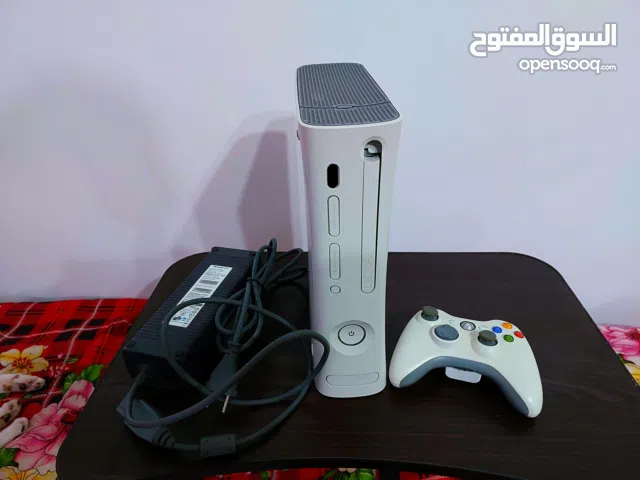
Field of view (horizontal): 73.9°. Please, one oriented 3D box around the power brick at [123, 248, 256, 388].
[{"bbox_3d":[-0.156,0.095,0.572,0.075,0.055,0.215,6,33,13],"label":"power brick"}]

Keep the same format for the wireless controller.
[{"bbox_3d":[0.170,0.128,0.494,0.154,0.059,0.107,8,34,16],"label":"wireless controller"}]

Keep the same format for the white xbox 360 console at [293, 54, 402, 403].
[{"bbox_3d":[0.024,-0.022,0.506,0.082,0.309,0.259,-3,32,-1],"label":"white xbox 360 console"}]

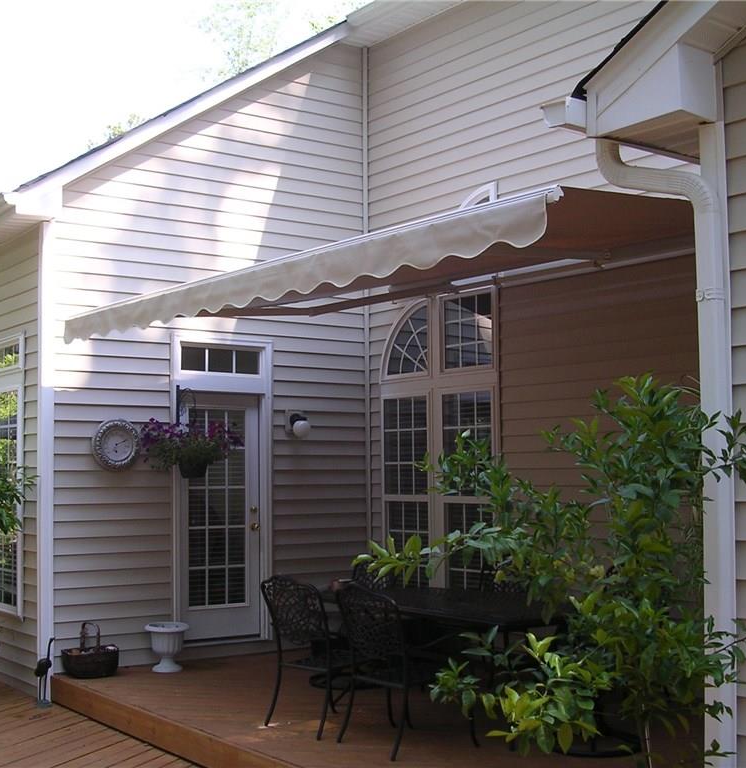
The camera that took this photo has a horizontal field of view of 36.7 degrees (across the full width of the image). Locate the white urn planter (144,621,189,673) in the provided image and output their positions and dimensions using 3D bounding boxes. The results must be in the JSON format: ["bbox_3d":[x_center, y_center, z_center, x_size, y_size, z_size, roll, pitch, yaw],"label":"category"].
[{"bbox_3d":[-1.573,2.012,8.608,0.355,0.336,0.355,0,-4,0],"label":"white urn planter"}]

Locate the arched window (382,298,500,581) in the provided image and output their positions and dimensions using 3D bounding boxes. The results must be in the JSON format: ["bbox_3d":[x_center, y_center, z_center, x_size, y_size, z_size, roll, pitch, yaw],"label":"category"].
[{"bbox_3d":[0.522,0.573,9.365,0.120,2.660,1.540,3,-5,-37],"label":"arched window"}]

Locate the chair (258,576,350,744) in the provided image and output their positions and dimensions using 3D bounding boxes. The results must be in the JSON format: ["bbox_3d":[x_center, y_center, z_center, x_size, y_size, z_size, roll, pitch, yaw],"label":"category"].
[{"bbox_3d":[-0.264,1.593,6.714,0.660,0.925,0.620,3,-5,-40],"label":"chair"}]

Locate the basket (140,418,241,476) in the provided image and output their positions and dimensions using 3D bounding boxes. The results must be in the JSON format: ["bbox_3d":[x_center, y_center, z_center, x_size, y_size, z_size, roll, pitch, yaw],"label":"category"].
[{"bbox_3d":[-1.396,0.492,8.713,0.780,0.450,0.640,3,-5,-37],"label":"basket"}]

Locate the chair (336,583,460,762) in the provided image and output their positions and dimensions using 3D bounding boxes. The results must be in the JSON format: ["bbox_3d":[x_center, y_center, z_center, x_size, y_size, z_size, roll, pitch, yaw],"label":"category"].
[{"bbox_3d":[0.153,1.549,6.247,0.660,0.940,0.620,3,-5,-39],"label":"chair"}]

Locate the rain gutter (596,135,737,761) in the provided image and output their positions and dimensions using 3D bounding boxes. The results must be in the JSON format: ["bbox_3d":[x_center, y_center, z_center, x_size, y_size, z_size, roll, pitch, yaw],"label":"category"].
[{"bbox_3d":[0.994,0.415,3.831,0.120,2.720,0.560,3,-5,-37],"label":"rain gutter"}]

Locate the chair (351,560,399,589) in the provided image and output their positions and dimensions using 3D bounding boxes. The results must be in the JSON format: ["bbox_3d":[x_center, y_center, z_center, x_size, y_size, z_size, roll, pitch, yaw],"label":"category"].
[{"bbox_3d":[-0.111,1.699,8.150,0.620,0.920,0.660,-3,-5,31],"label":"chair"}]

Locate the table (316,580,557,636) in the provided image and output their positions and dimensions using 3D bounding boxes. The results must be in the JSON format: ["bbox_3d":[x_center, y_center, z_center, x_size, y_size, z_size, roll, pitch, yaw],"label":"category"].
[{"bbox_3d":[0.555,1.697,6.941,1.070,0.730,2.000,3,-5,-37],"label":"table"}]

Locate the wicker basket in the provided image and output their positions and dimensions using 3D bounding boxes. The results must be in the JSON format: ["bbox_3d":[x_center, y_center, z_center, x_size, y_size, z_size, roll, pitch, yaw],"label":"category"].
[{"bbox_3d":[-2.083,1.959,8.277,0.440,0.380,0.290,3,-5,-37],"label":"wicker basket"}]

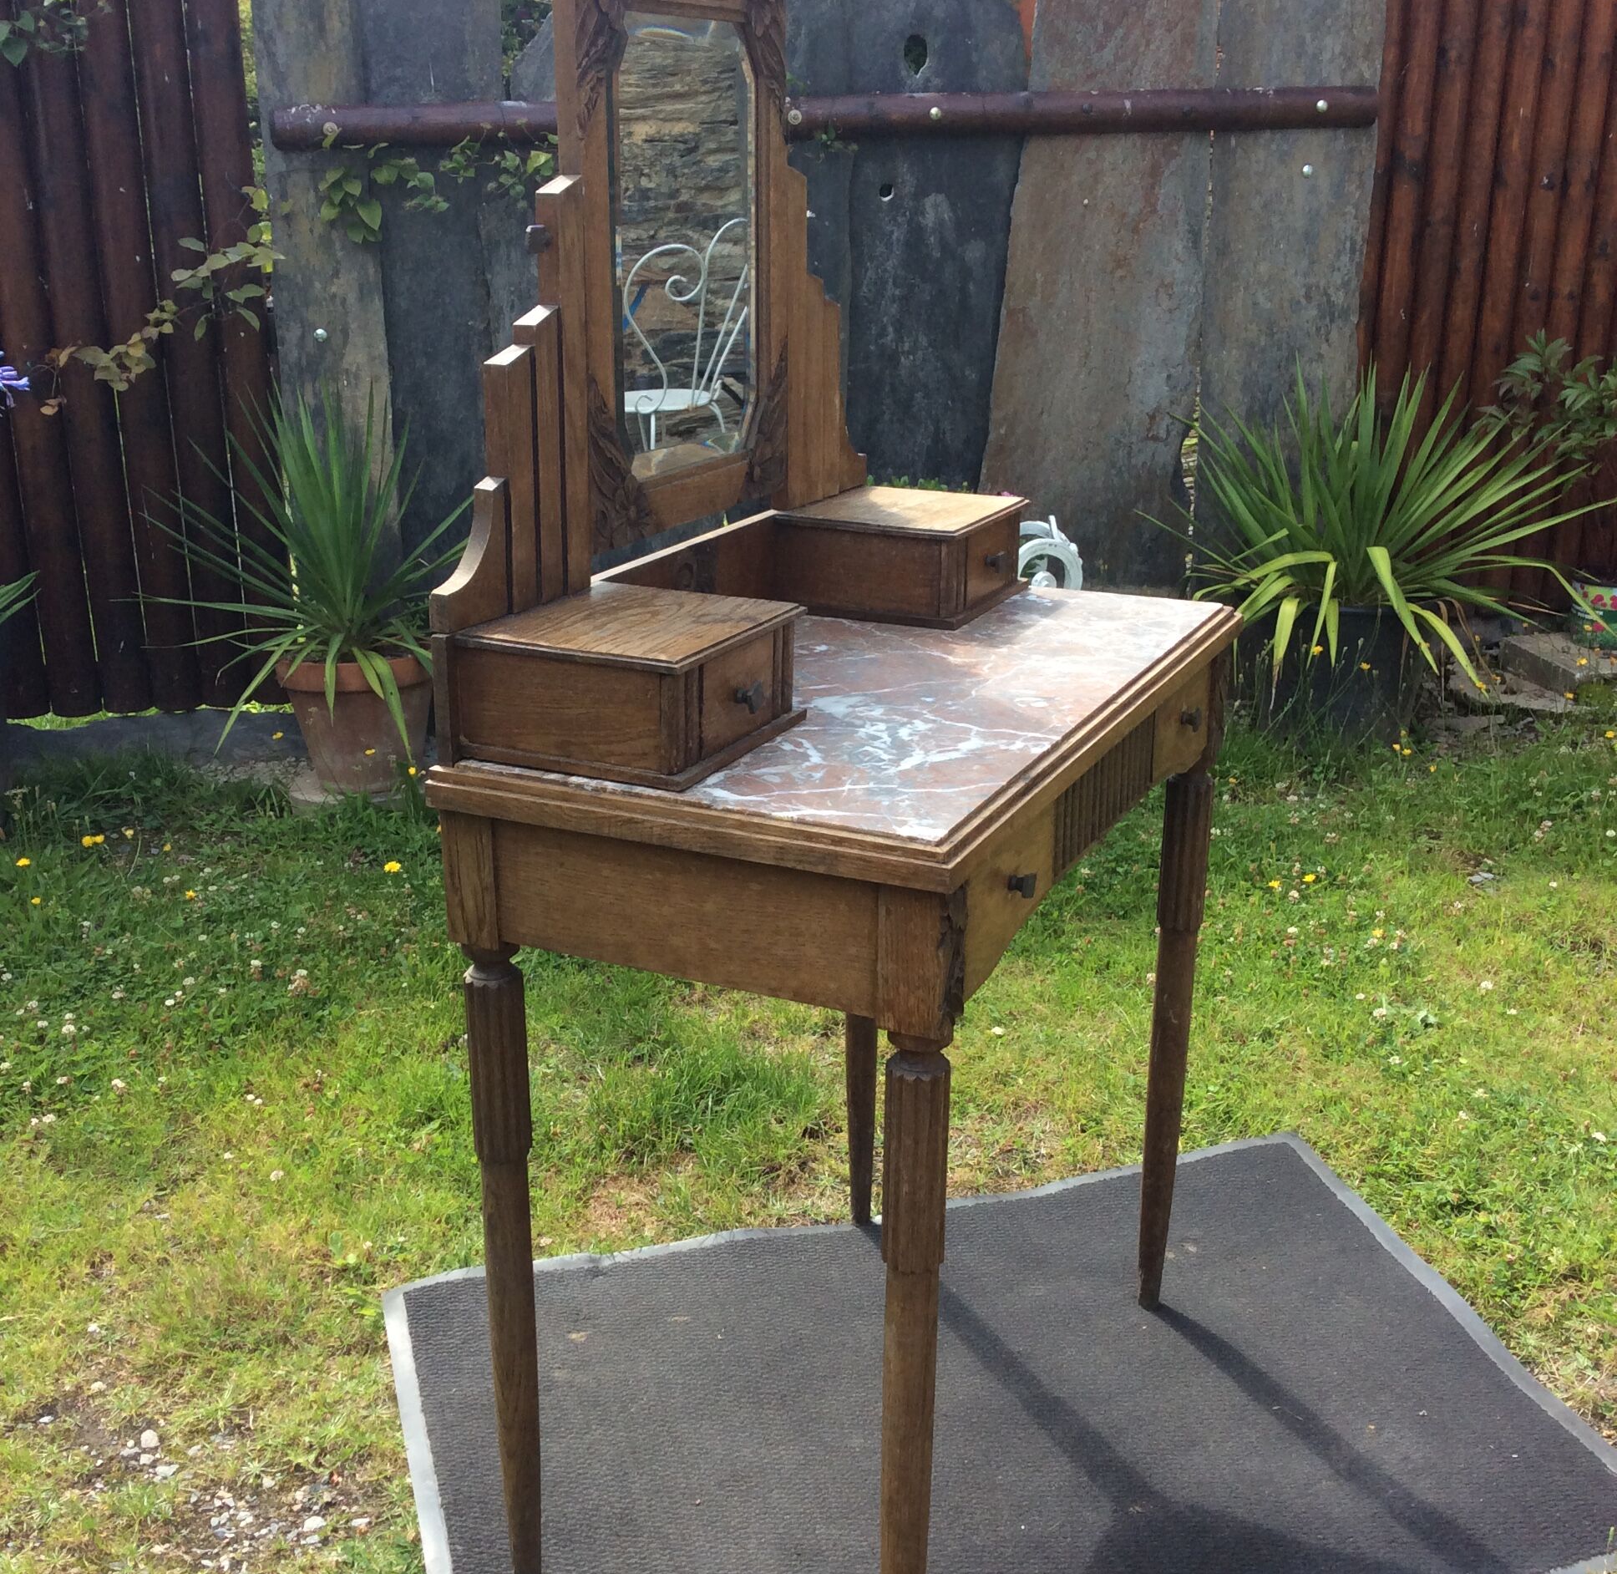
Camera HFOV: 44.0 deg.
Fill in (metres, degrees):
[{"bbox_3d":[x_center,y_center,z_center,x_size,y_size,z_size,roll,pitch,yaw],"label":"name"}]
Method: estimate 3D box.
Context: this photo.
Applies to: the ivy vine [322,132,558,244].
[{"bbox_3d":[-0.701,-1.144,3.834,0.478,0.209,0.140,-5,20,-16],"label":"ivy vine"}]

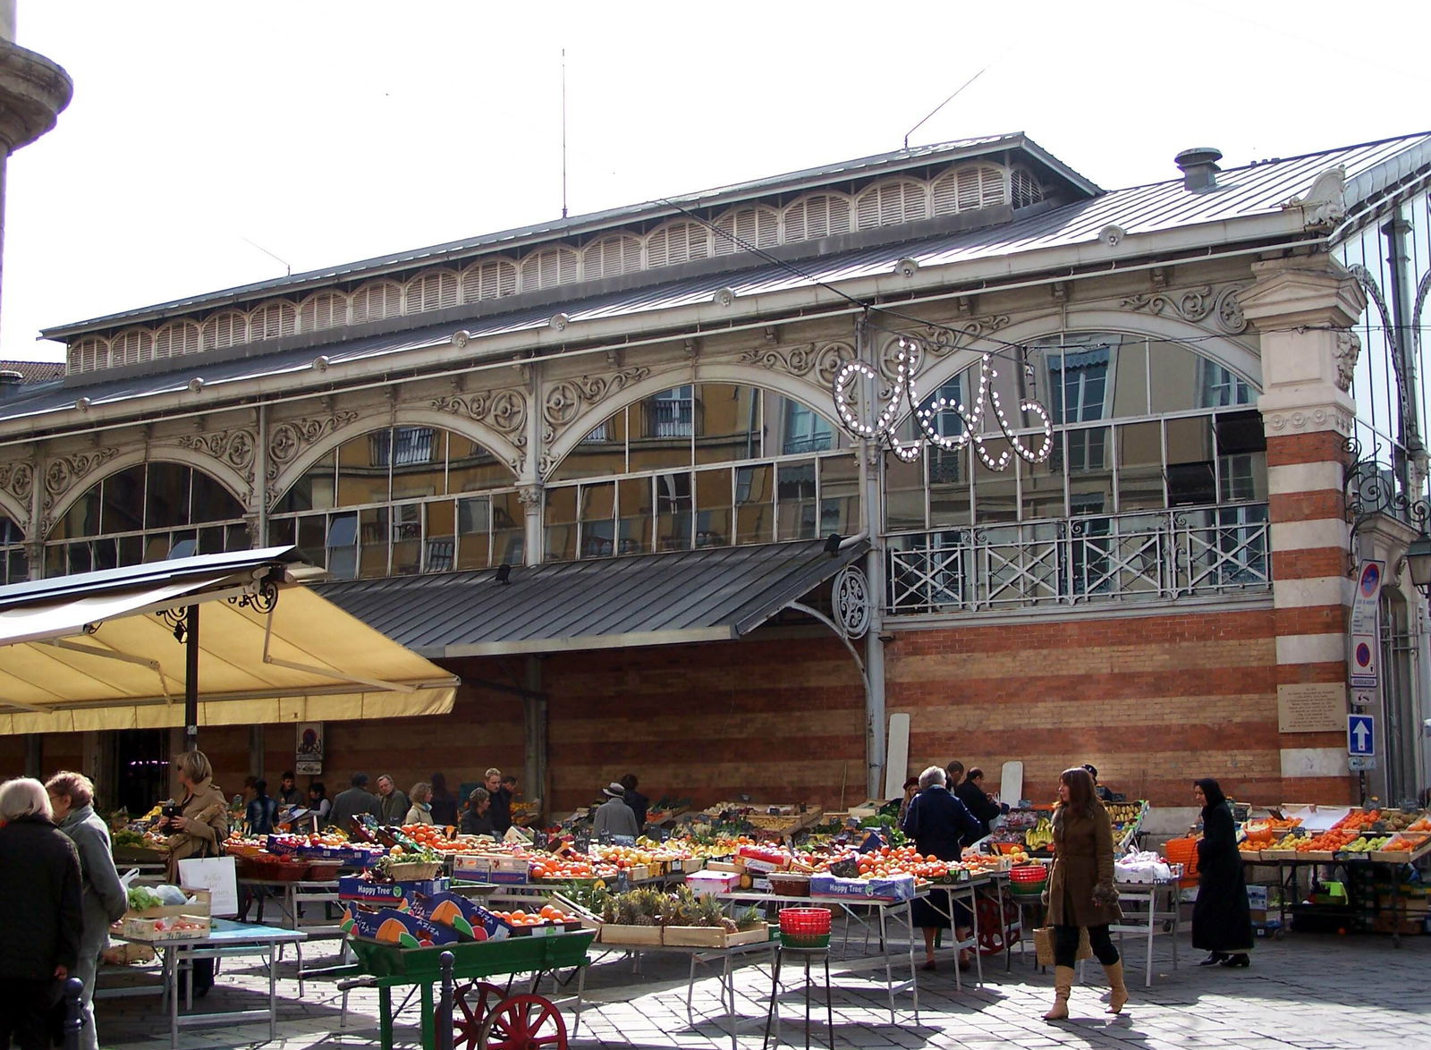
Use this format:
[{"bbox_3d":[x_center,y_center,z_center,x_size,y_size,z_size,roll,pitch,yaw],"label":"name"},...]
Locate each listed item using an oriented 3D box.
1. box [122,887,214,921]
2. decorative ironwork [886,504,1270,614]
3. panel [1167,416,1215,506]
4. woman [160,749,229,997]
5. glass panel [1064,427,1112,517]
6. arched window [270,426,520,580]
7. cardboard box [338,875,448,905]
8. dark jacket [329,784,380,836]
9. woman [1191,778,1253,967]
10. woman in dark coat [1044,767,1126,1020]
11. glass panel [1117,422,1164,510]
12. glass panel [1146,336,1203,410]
[{"bbox_3d":[-3.392,2.335,12.226,0.300,0.165,0.420,-6,-10,34],"label":"box"},{"bbox_3d":[4.807,0.495,27.034,5.553,1.114,0.100,-5,-10,32],"label":"decorative ironwork"},{"bbox_3d":[6.053,-0.797,25.230,0.627,1.105,0.050,-5,-9,32],"label":"panel"},{"bbox_3d":[-3.713,2.481,14.031,0.450,1.750,0.500,1,-8,-7],"label":"woman"},{"bbox_3d":[5.127,-0.740,27.181,0.658,1.197,0.040,-5,-10,32],"label":"glass panel"},{"bbox_3d":[-5.372,-0.389,32.770,5.441,2.509,0.150,-6,-10,32],"label":"arched window"},{"bbox_3d":[-2.054,2.344,12.729,0.600,0.155,0.390,-3,-8,16],"label":"cardboard box"},{"bbox_3d":[-3.681,3.040,20.245,0.490,0.780,0.300,-1,-8,6],"label":"dark jacket"},{"bbox_3d":[4.364,2.996,17.100,0.460,1.602,0.430,1,-8,-11],"label":"woman"},{"bbox_3d":[2.541,2.508,13.618,0.550,1.670,0.500,4,-10,-27],"label":"woman in dark coat"},{"bbox_3d":[5.484,-0.744,25.591,0.631,1.077,0.050,-5,-9,32],"label":"glass panel"},{"bbox_3d":[6.189,-2.019,26.677,0.721,1.055,0.040,-5,-10,32],"label":"glass panel"}]

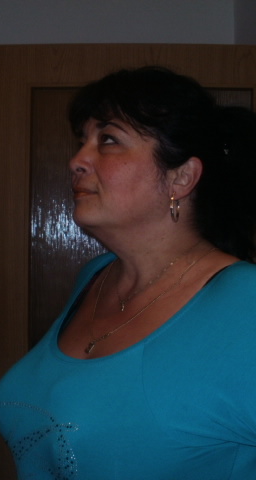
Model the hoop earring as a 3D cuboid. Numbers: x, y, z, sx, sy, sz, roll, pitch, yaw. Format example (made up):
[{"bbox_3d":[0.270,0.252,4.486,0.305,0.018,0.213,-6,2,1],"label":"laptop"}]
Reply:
[{"bbox_3d":[0.064,-0.043,0.890,0.005,0.041,0.033,1,0,20],"label":"hoop earring"}]

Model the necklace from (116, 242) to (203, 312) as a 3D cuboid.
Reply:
[{"bbox_3d":[0.047,0.047,0.940,0.135,0.105,0.130,0,1,-33],"label":"necklace"}]

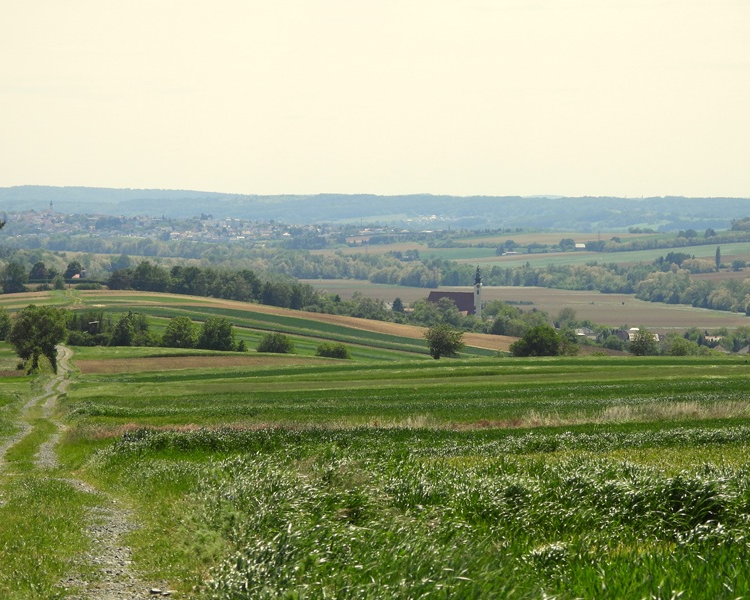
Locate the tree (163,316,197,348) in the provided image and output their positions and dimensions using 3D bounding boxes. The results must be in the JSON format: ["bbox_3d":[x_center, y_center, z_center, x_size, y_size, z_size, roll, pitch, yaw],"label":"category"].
[{"bbox_3d":[-35.110,5.840,830.000,6.110,5.750,5.800,0,1,0],"label":"tree"}]

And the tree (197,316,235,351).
[{"bbox_3d":[-28.300,5.990,820.000,6.740,6.120,6.400,0,1,0],"label":"tree"}]

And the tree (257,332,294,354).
[{"bbox_3d":[-17.610,7.580,810.000,6.660,3.770,6.330,0,1,0],"label":"tree"}]

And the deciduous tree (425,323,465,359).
[{"bbox_3d":[11.170,6.560,740.000,6.640,5.920,6.310,0,1,0],"label":"deciduous tree"}]

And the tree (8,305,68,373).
[{"bbox_3d":[-42.440,4.960,580.000,7.470,8.780,7.090,0,1,0],"label":"tree"}]

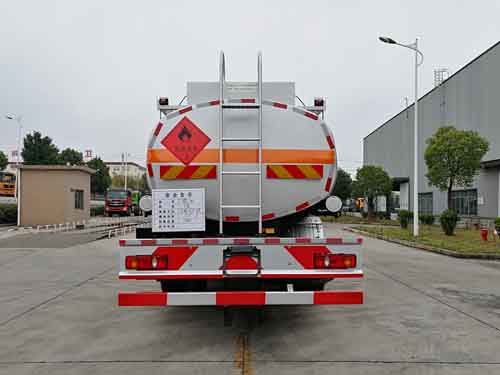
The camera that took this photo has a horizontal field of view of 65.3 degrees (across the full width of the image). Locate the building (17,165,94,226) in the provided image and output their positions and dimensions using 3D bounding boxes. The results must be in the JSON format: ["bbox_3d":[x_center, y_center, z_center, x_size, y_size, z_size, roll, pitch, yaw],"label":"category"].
[{"bbox_3d":[-13.525,0.569,27.852,4.300,4.000,3.300,0,-3,-1],"label":"building"}]

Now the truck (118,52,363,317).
[{"bbox_3d":[-0.169,0.255,7.696,2.400,3.020,7.800,0,-3,-1],"label":"truck"}]

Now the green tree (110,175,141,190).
[{"bbox_3d":[-21.512,1.097,68.019,5.580,6.750,5.580,0,-3,1],"label":"green tree"}]

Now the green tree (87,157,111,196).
[{"bbox_3d":[-17.413,-0.061,44.047,3.380,6.910,3.380,0,-3,1],"label":"green tree"}]

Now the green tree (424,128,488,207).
[{"bbox_3d":[10.579,-0.479,20.042,3.280,5.350,3.280,0,-3,1],"label":"green tree"}]

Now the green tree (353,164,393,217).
[{"bbox_3d":[11.453,0.397,36.519,3.740,5.120,3.740,0,-3,1],"label":"green tree"}]

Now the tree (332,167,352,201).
[{"bbox_3d":[11.207,0.608,50.023,3.850,6.110,3.850,0,-3,1],"label":"tree"}]

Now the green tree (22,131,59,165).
[{"bbox_3d":[-24.685,-1.647,46.120,4.720,10.270,4.720,0,-3,1],"label":"green tree"}]

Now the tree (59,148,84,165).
[{"bbox_3d":[-21.824,-0.628,48.076,3.450,8.410,3.450,0,-3,1],"label":"tree"}]

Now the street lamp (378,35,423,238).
[{"bbox_3d":[6.364,-2.217,16.516,1.930,8.510,0.350,0,-3,0],"label":"street lamp"}]

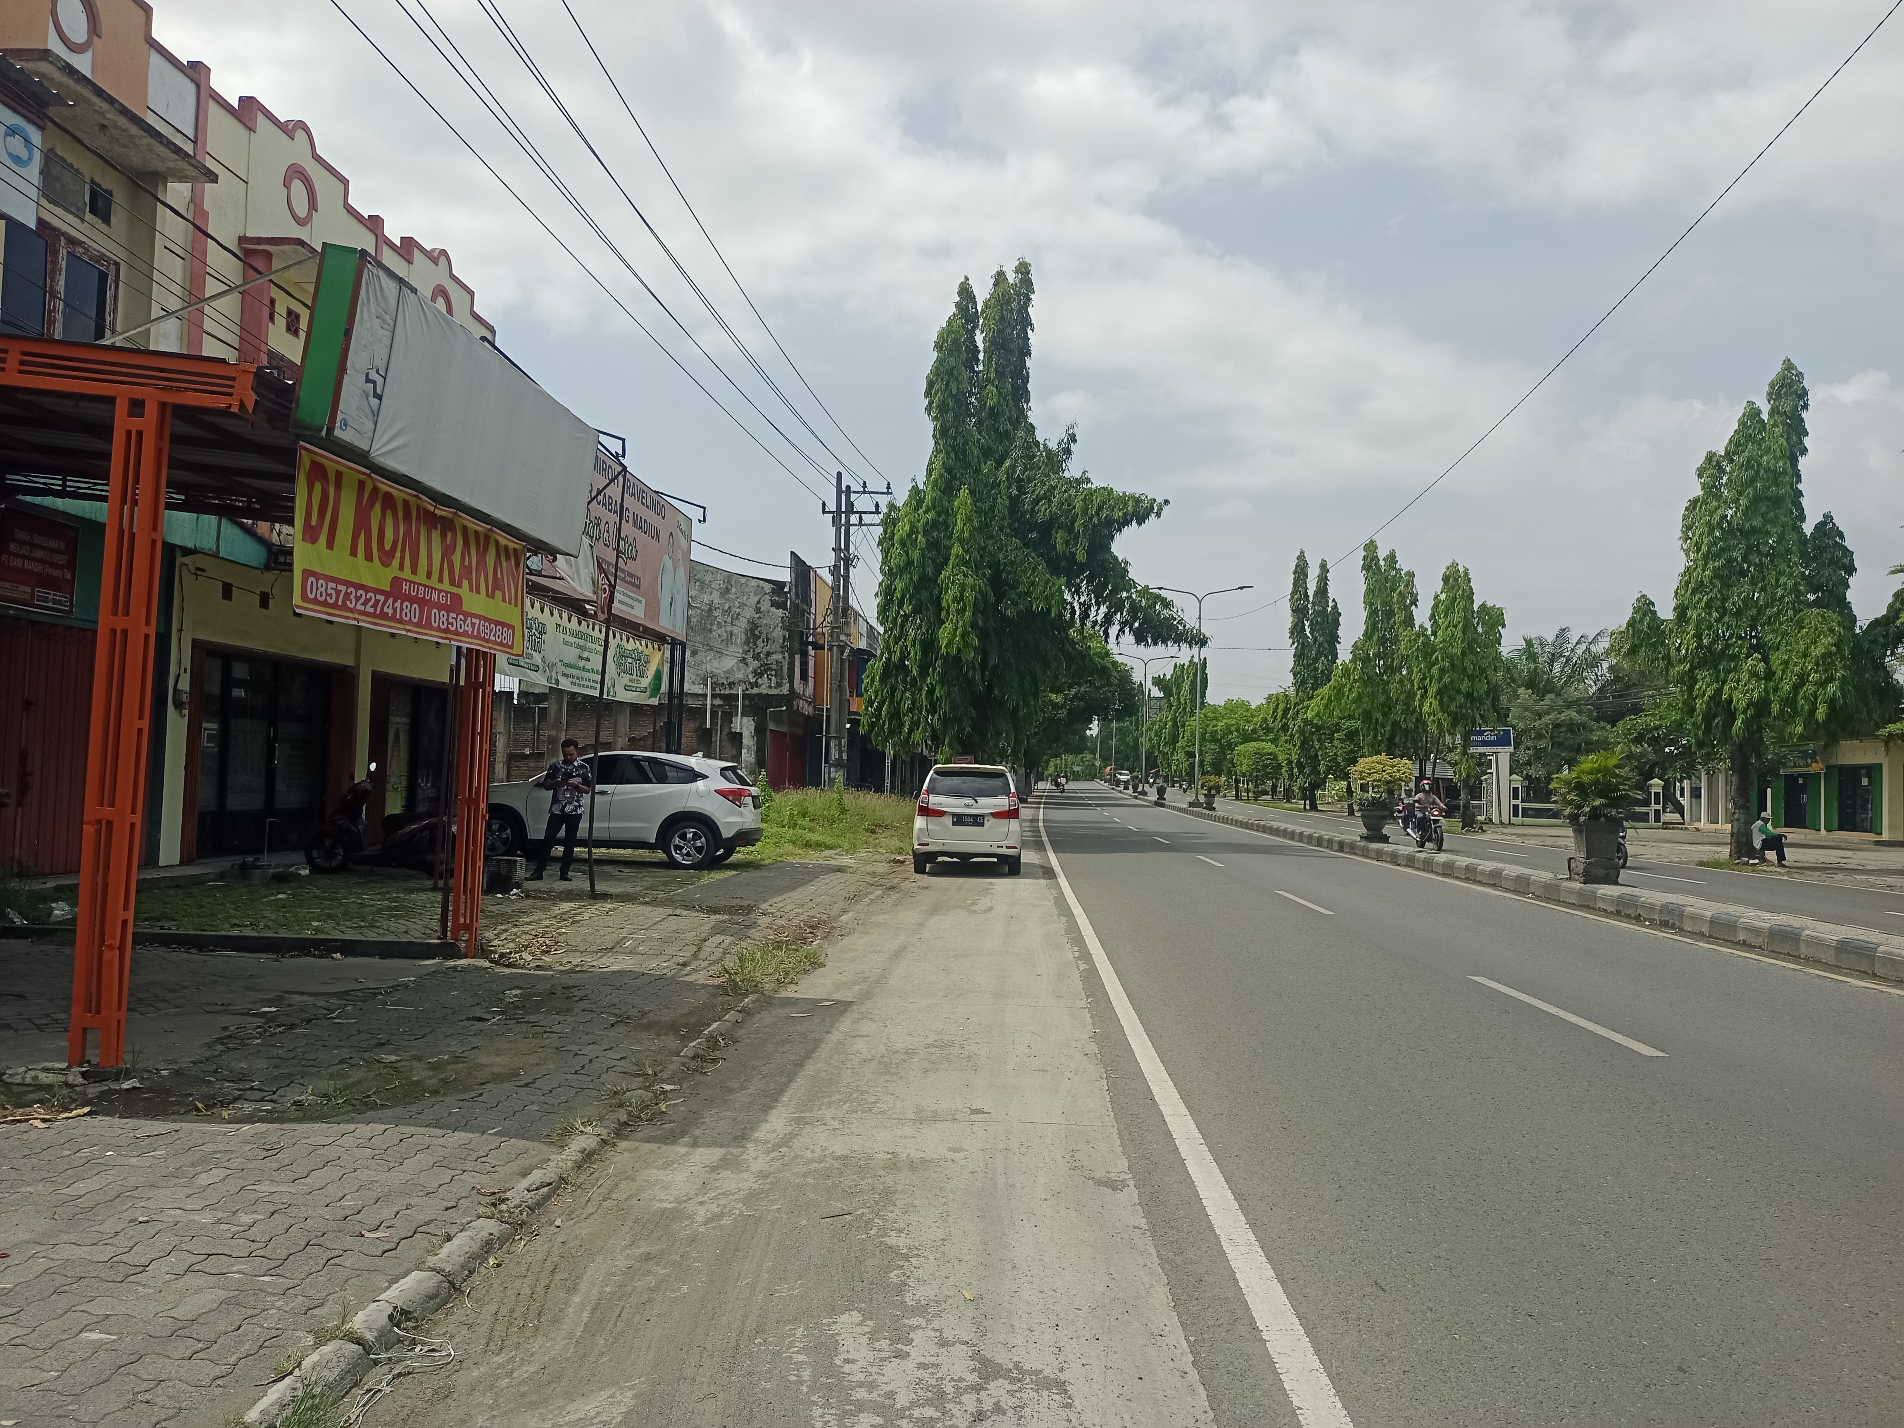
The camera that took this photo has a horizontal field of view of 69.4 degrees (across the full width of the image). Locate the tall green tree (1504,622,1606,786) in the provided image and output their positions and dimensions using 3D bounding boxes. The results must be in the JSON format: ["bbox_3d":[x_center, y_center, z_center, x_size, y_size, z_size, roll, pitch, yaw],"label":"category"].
[{"bbox_3d":[26.352,0.292,60.000,4.600,8.200,4.600,1,-2,3],"label":"tall green tree"}]

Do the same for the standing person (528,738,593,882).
[{"bbox_3d":[-4.637,1.137,16.300,0.660,1.680,0.450,1,-2,-7],"label":"standing person"}]

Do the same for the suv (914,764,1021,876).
[{"bbox_3d":[0.318,1.681,22.414,1.660,1.690,4.160,1,-2,2],"label":"suv"}]

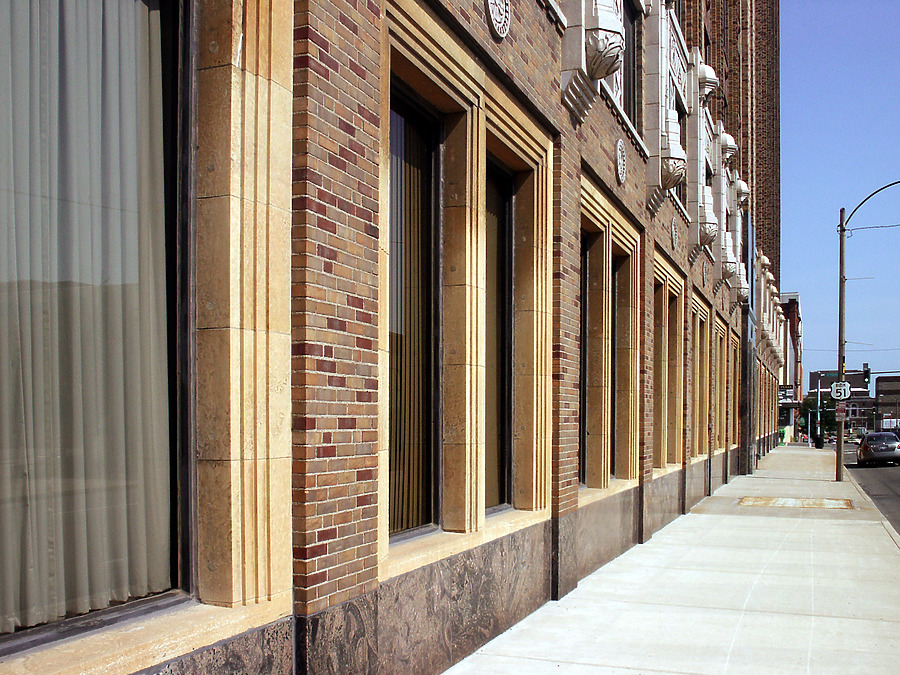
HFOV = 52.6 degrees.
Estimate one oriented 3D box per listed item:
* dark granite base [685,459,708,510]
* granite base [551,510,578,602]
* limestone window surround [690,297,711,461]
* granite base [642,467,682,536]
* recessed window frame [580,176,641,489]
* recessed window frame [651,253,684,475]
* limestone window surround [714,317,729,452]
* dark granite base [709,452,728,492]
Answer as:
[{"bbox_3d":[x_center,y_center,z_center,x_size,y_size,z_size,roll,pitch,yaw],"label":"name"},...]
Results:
[{"bbox_3d":[5.241,3.074,19.253,0.150,0.880,4.400,-2,-5,22],"label":"dark granite base"},{"bbox_3d":[1.101,2.092,8.794,0.100,0.760,0.765,-2,-5,22],"label":"granite base"},{"bbox_3d":[5.365,0.863,20.083,0.300,3.530,3.700,-2,-5,22],"label":"limestone window surround"},{"bbox_3d":[3.508,2.659,14.903,0.150,0.850,4.400,-2,-5,22],"label":"granite base"},{"bbox_3d":[1.899,0.093,11.379,0.300,3.550,3.700,-2,-5,22],"label":"recessed window frame"},{"bbox_3d":[3.632,0.463,15.732,0.300,3.550,3.700,-2,-5,22],"label":"recessed window frame"},{"bbox_3d":[7.079,1.260,24.387,0.300,3.520,3.700,-2,-5,22],"label":"limestone window surround"},{"bbox_3d":[6.937,3.462,23.511,0.150,0.890,4.400,-2,-5,22],"label":"dark granite base"}]

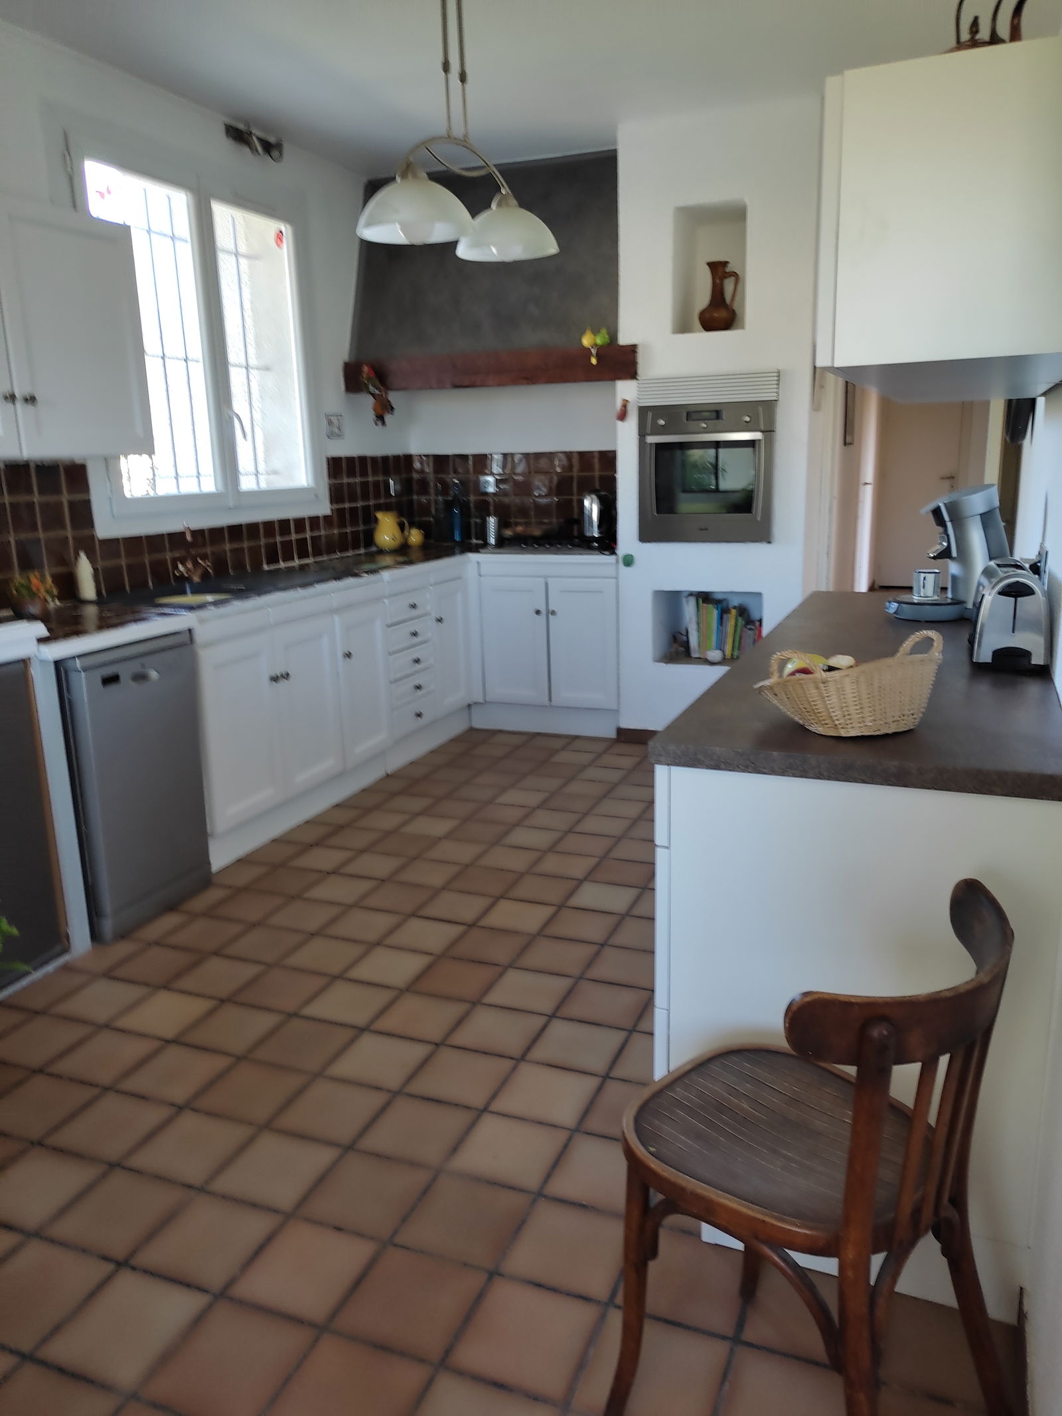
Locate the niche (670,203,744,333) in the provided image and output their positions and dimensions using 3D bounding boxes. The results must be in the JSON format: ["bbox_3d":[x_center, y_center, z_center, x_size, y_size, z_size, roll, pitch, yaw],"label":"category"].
[{"bbox_3d":[0.819,-1.902,4.493,0.312,0.505,0.360,4,15,20],"label":"niche"}]

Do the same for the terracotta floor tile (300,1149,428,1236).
[{"bbox_3d":[-0.312,0.930,1.954,0.193,0.012,0.193,4,14,22],"label":"terracotta floor tile"}]

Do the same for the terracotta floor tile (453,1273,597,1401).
[{"bbox_3d":[-0.004,0.964,1.566,0.189,0.012,0.189,3,14,22],"label":"terracotta floor tile"}]

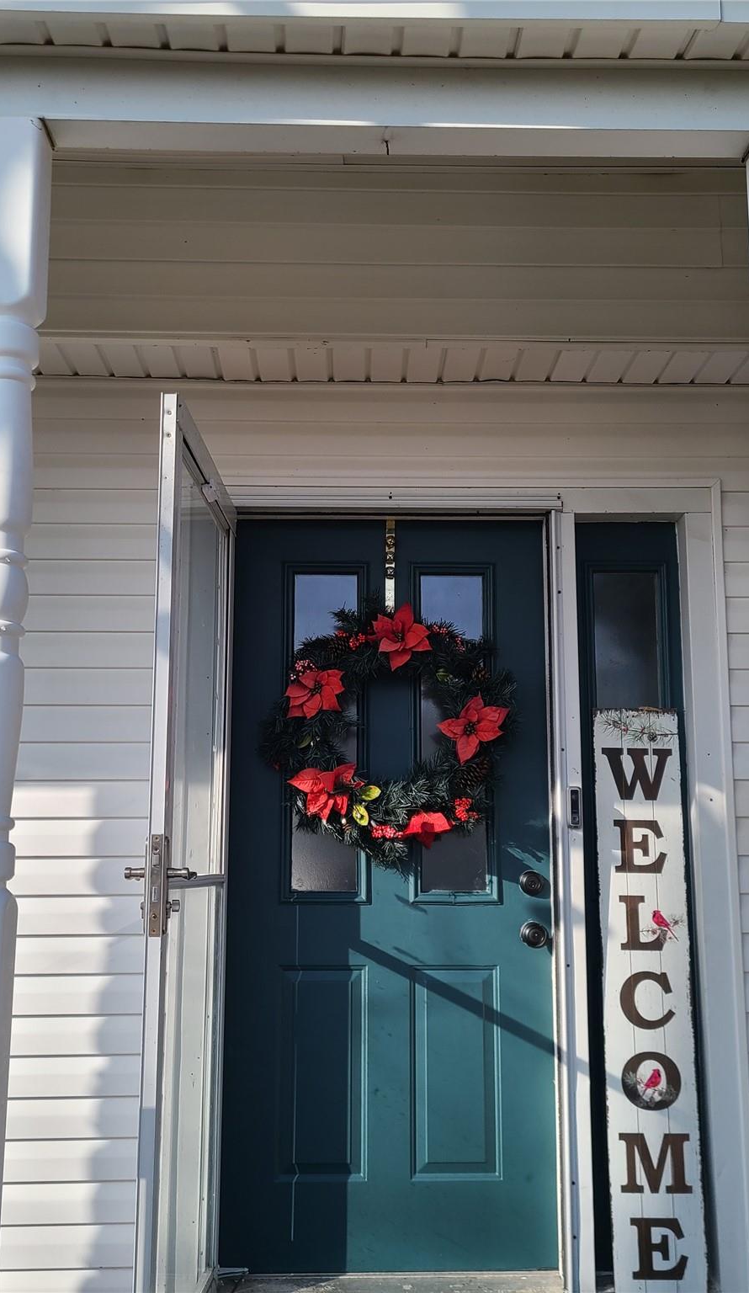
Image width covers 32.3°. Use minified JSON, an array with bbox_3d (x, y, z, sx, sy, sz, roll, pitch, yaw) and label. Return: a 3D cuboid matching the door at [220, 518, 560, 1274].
[{"bbox_3d":[0.036,0.628,3.522,0.910,2.020,0.050,0,-10,-2],"label":"door"}]

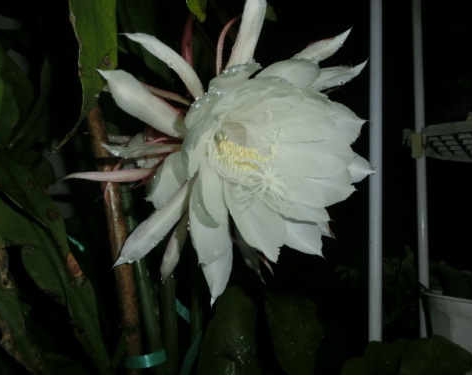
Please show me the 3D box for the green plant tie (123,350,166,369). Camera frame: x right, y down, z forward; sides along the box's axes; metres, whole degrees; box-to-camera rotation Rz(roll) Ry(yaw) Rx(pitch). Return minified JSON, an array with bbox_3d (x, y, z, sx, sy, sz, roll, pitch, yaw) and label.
[{"bbox_3d":[-0.106,0.200,0.420,0.047,0.013,0.027,-7,-9,-6],"label":"green plant tie"}]

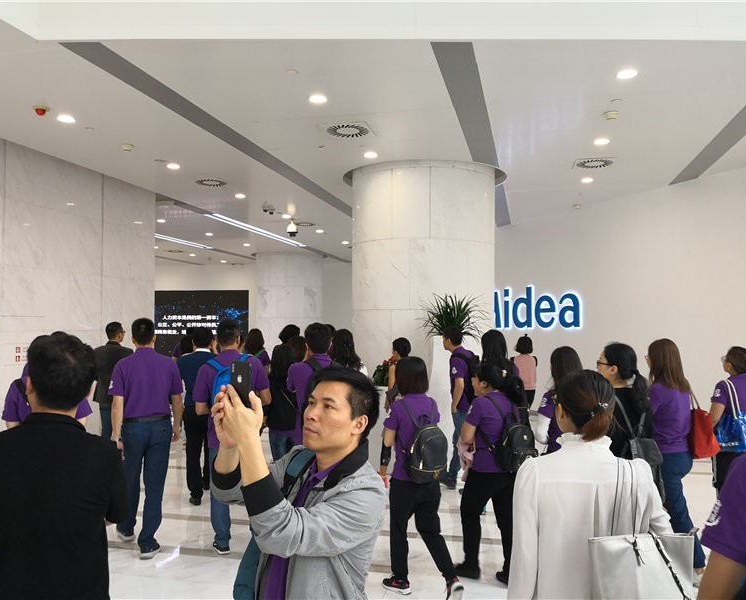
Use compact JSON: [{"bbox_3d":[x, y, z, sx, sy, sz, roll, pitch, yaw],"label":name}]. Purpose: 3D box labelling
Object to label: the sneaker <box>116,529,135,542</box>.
[{"bbox_3d":[-1.993,1.853,5.062,0.105,0.110,0.280,1,-3,-30],"label":"sneaker"}]

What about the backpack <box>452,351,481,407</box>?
[{"bbox_3d":[1.020,0.805,6.400,0.220,0.480,0.310,-2,-3,37],"label":"backpack"}]

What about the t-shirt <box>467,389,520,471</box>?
[{"bbox_3d":[0.818,0.892,4.234,0.410,0.550,0.270,2,-3,-42],"label":"t-shirt"}]

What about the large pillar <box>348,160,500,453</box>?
[{"bbox_3d":[0.741,0.152,9.222,2.090,3.850,2.090,0,-2,5],"label":"large pillar"}]

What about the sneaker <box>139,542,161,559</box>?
[{"bbox_3d":[-1.650,1.839,4.711,0.105,0.110,0.285,0,-2,0],"label":"sneaker"}]

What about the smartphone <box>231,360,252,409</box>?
[{"bbox_3d":[-0.311,0.218,1.482,0.074,0.148,0.010,-2,-3,40],"label":"smartphone"}]

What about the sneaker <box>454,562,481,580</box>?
[{"bbox_3d":[0.637,1.842,4.292,0.250,0.105,0.095,-1,-3,30],"label":"sneaker"}]

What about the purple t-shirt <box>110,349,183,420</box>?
[{"bbox_3d":[-1.735,0.640,4.780,0.550,0.580,0.270,1,-2,-14],"label":"purple t-shirt"}]

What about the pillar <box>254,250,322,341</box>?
[{"bbox_3d":[-2.476,0.600,18.492,1.980,3.866,1.980,0,-3,0],"label":"pillar"}]

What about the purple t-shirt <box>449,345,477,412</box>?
[{"bbox_3d":[0.965,0.854,6.618,0.290,0.680,0.460,-2,-3,32],"label":"purple t-shirt"}]

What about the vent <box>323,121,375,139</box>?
[{"bbox_3d":[-0.274,-1.860,6.829,0.480,0.040,0.480,-1,-3,14],"label":"vent"}]

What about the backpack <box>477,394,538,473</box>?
[{"bbox_3d":[0.925,0.886,4.050,0.290,0.430,0.200,2,-3,-37],"label":"backpack"}]

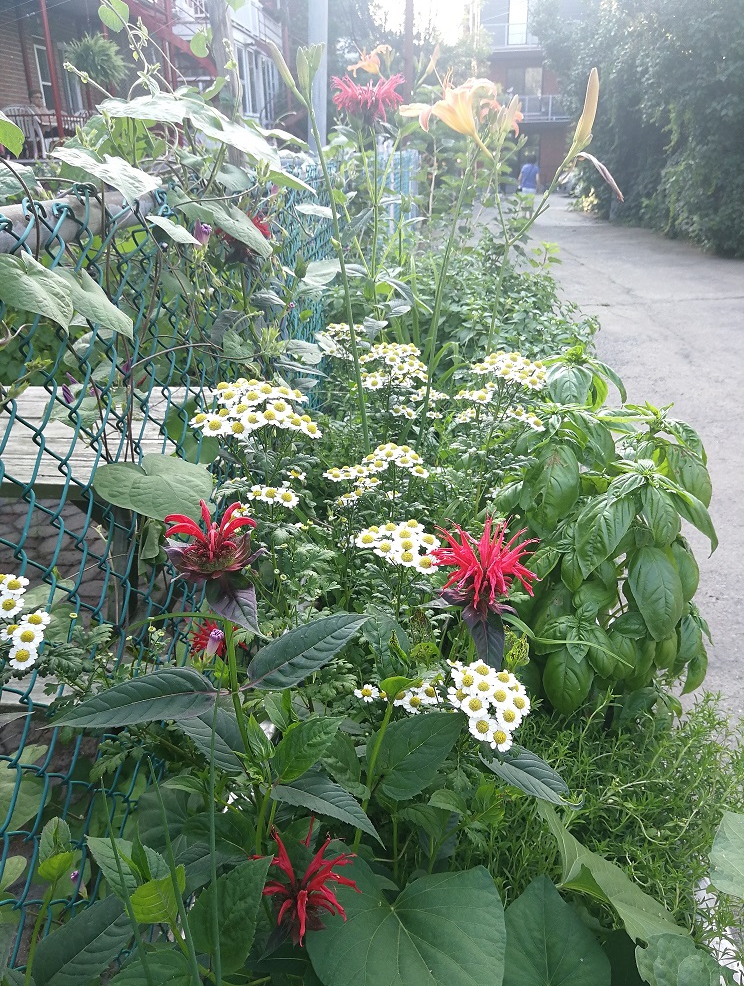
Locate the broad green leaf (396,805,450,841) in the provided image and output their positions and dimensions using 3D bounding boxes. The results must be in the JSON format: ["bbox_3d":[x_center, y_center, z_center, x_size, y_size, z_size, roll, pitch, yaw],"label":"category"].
[{"bbox_3d":[0.041,0.268,0.630,0.043,0.015,0.024,25,70,13],"label":"broad green leaf"}]

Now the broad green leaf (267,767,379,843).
[{"bbox_3d":[-0.038,0.257,0.635,0.104,0.020,0.045,21,29,17],"label":"broad green leaf"}]

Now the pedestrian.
[{"bbox_3d":[4.464,-8.715,22.000,0.520,1.680,0.320,3,24,10],"label":"pedestrian"}]

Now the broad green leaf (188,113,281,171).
[{"bbox_3d":[-0.163,-0.432,0.945,0.137,0.025,0.068,39,44,18],"label":"broad green leaf"}]

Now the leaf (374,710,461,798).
[{"bbox_3d":[0.038,0.198,0.604,0.089,0.015,0.058,-33,61,-17],"label":"leaf"}]

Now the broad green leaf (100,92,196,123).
[{"bbox_3d":[-0.257,-0.440,0.882,0.097,0.020,0.058,-1,48,-18],"label":"broad green leaf"}]

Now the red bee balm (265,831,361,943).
[{"bbox_3d":[-0.049,0.316,0.620,0.080,0.060,0.080,-1,24,0],"label":"red bee balm"}]

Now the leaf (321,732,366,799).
[{"bbox_3d":[-0.018,0.211,0.601,0.029,0.018,0.055,-24,67,-13],"label":"leaf"}]

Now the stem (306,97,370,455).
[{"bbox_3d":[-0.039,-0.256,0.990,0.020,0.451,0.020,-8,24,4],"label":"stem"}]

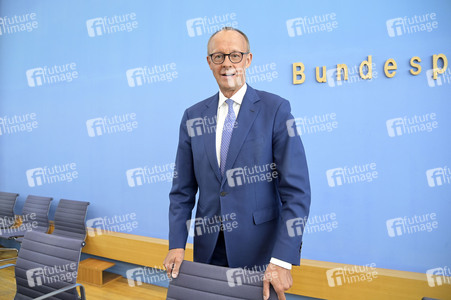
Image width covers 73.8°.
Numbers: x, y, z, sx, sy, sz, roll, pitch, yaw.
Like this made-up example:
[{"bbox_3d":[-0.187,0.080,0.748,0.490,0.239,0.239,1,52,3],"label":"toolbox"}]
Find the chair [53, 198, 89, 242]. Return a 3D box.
[{"bbox_3d":[-1.968,1.038,3.468,0.530,0.840,0.570,0,-1,24],"label":"chair"}]

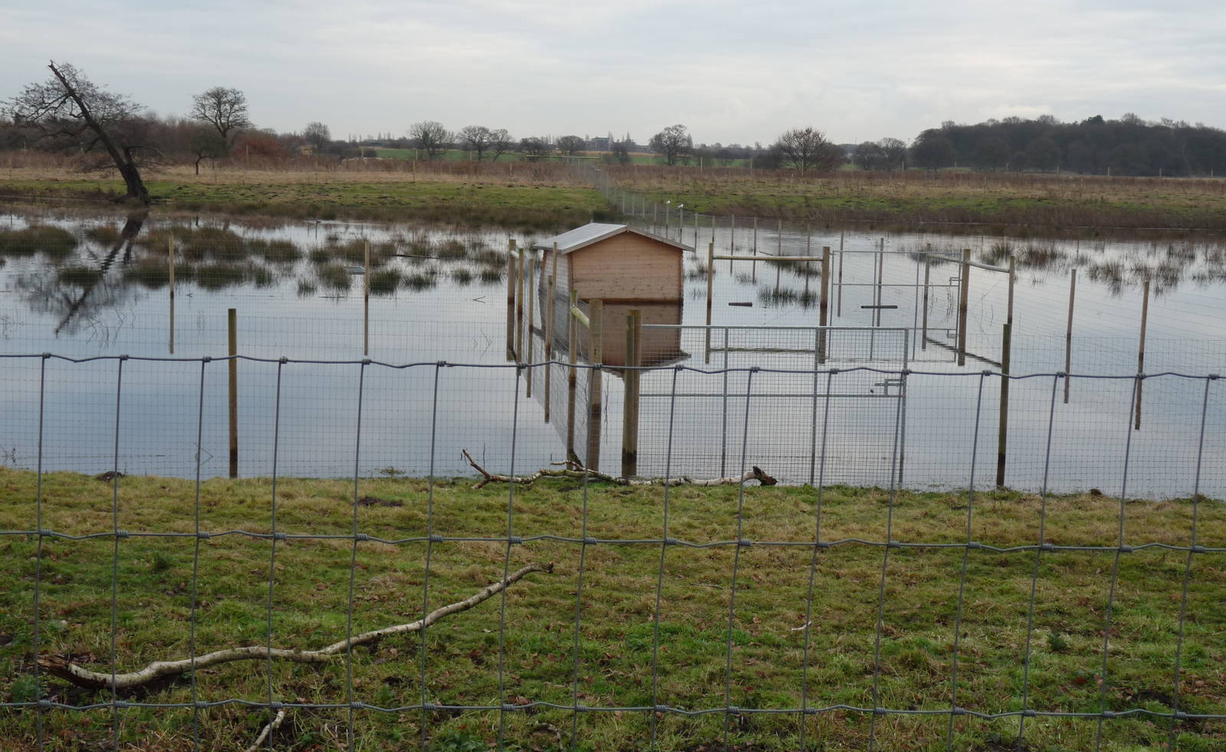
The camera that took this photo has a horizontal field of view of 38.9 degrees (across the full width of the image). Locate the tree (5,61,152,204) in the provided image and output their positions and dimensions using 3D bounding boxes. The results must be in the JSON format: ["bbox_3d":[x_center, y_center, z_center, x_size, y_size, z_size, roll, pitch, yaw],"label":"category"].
[{"bbox_3d":[-20.326,-9.252,66.000,5.573,5.427,5.127,1,7,0],"label":"tree"}]

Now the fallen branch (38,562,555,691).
[{"bbox_3d":[-0.931,0.865,6.226,2.166,0.180,0.485,-5,9,-39],"label":"fallen branch"}]

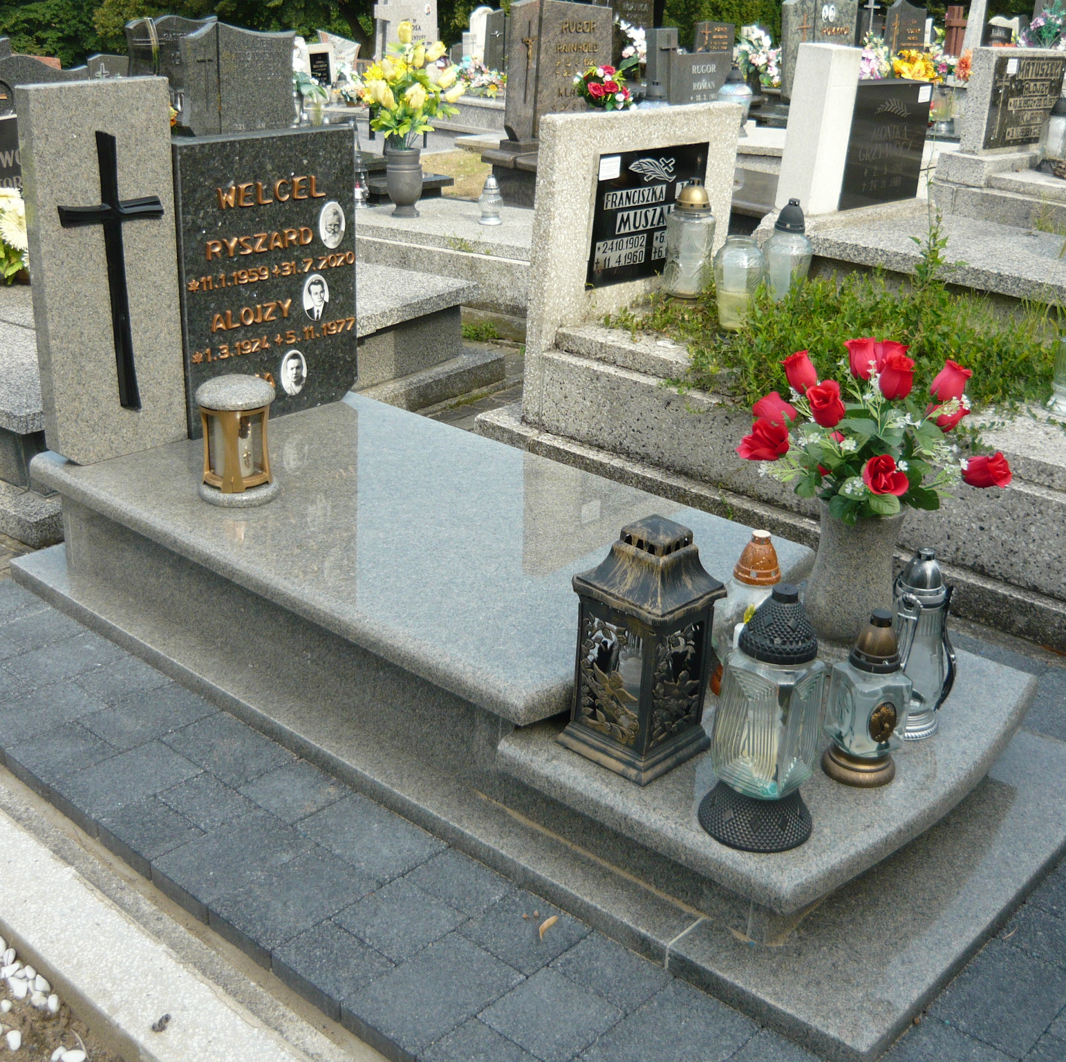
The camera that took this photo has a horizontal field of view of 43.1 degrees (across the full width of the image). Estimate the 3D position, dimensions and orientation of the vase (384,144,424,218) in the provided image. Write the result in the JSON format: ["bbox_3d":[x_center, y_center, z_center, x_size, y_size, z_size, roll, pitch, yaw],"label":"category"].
[{"bbox_3d":[-0.562,-1.537,5.939,0.154,0.272,0.154,2,23,-1],"label":"vase"}]

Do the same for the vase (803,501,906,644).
[{"bbox_3d":[0.648,0.071,2.722,0.181,0.268,0.181,9,24,13],"label":"vase"}]

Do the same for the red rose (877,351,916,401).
[{"bbox_3d":[0.628,-0.267,2.330,0.065,0.075,0.065,10,34,13],"label":"red rose"}]

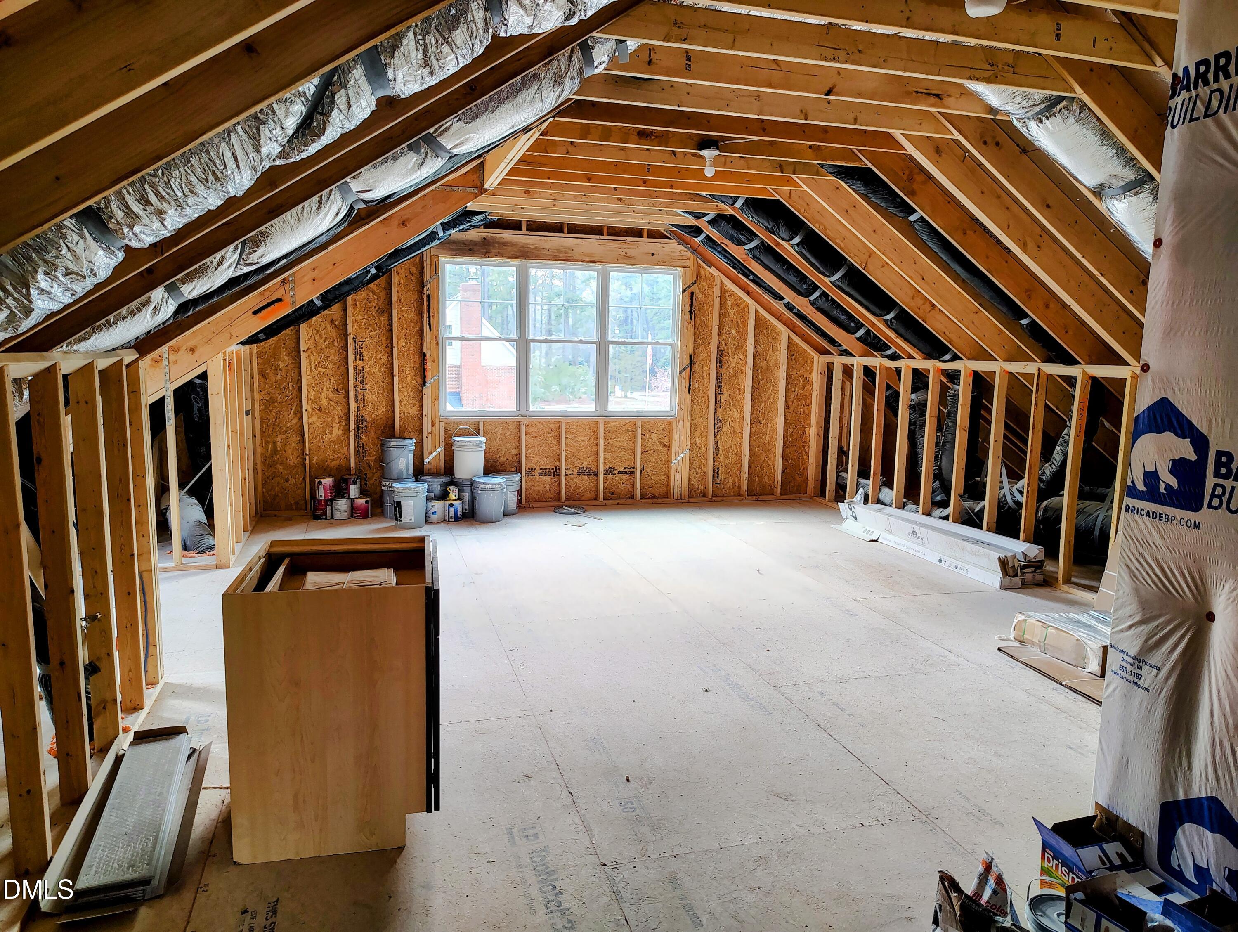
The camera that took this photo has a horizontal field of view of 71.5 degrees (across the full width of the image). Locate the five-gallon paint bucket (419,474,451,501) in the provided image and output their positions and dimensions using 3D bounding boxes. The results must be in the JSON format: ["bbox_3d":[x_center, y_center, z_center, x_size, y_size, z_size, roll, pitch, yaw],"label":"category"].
[{"bbox_3d":[-1.752,0.294,8.206,0.308,0.373,0.308,-1,8,-16],"label":"five-gallon paint bucket"}]

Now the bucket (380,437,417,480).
[{"bbox_3d":[-2.071,-0.068,8.096,0.308,0.373,0.308,-1,8,-16],"label":"bucket"}]

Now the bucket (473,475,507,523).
[{"bbox_3d":[-1.226,0.318,8.127,0.308,0.373,0.308,-1,8,-16],"label":"bucket"}]

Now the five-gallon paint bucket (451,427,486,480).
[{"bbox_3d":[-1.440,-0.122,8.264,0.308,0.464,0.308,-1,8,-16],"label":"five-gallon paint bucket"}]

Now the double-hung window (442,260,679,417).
[{"bbox_3d":[-0.561,-1.260,8.710,2.461,1.519,0.110,-1,8,-17],"label":"double-hung window"}]

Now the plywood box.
[{"bbox_3d":[-0.970,0.769,3.081,0.636,0.876,0.744,0,8,-12],"label":"plywood box"}]

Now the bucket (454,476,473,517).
[{"bbox_3d":[-1.447,0.287,8.309,0.308,0.373,0.308,-1,8,-16],"label":"bucket"}]

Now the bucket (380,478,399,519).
[{"bbox_3d":[-2.080,0.294,8.146,0.308,0.373,0.308,-1,8,-16],"label":"bucket"}]

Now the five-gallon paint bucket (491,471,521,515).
[{"bbox_3d":[-1.121,0.277,8.446,0.308,0.373,0.308,1,8,0],"label":"five-gallon paint bucket"}]

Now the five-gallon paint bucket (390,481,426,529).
[{"bbox_3d":[-1.879,0.355,7.741,0.308,0.373,0.308,-1,8,-16],"label":"five-gallon paint bucket"}]

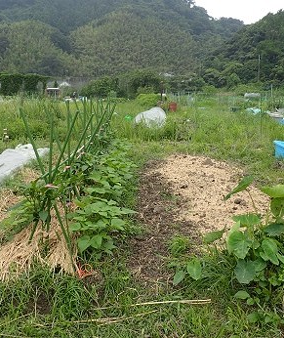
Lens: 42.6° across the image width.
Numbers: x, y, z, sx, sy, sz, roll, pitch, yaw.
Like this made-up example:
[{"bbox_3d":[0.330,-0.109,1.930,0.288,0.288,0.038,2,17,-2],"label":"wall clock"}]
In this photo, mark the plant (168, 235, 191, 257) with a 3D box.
[{"bbox_3d":[0.355,0.712,3.448,0.205,0.155,0.190,0,12,0],"label":"plant"}]

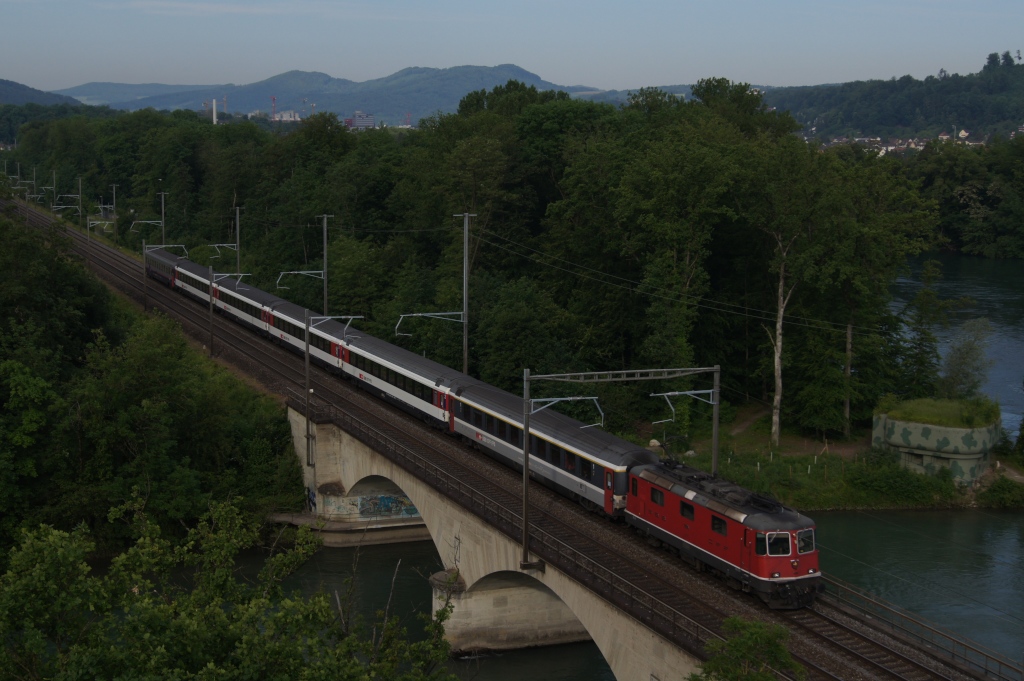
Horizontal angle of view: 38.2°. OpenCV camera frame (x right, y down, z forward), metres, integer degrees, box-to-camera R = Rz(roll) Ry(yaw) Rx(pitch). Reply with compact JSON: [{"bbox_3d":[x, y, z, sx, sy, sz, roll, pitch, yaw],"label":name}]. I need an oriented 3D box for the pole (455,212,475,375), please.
[{"bbox_3d":[-3.600,-2.055,116.560,1.850,15.850,0.320,-3,8,-23],"label":"pole"}]

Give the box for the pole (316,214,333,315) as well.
[{"bbox_3d":[-19.092,-6.024,151.048,1.750,13.550,0.320,-3,8,-23],"label":"pole"}]

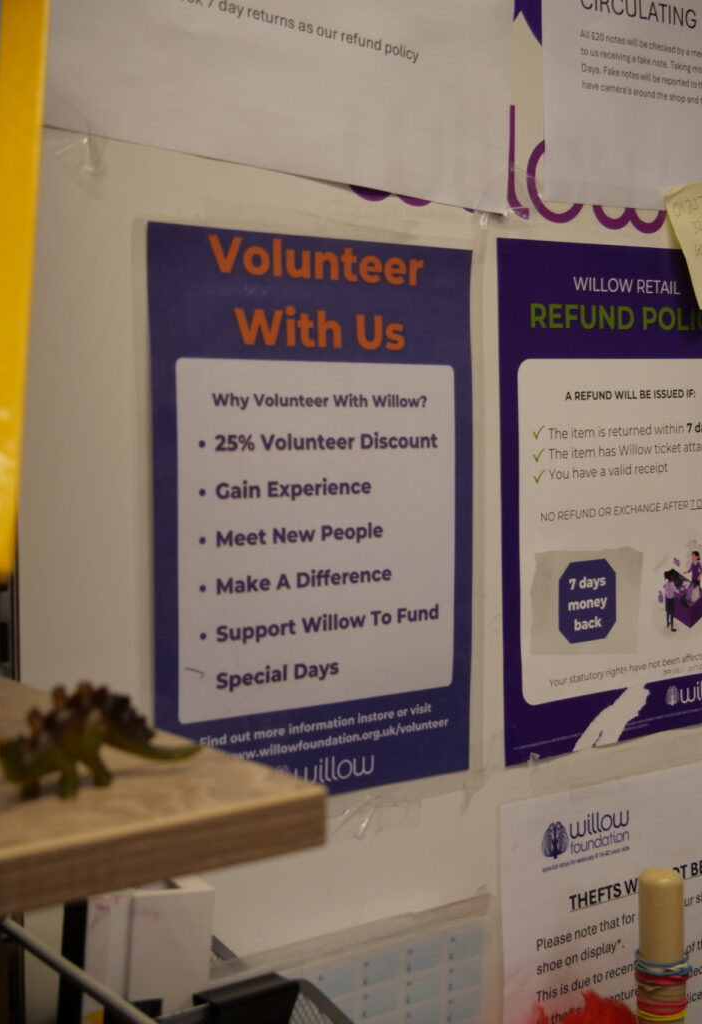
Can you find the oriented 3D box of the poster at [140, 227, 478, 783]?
[{"bbox_3d":[-0.014,0.004,0.786,0.210,0.297,0.004,-3,4,-37],"label":"poster"}]

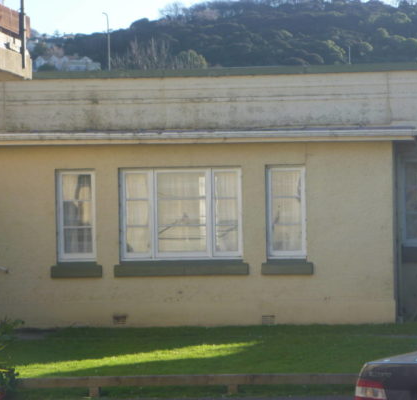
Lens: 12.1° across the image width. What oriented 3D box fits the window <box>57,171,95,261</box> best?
[{"bbox_3d":[-2.230,0.259,33.322,0.679,1.561,0.120,-1,2,10],"label":"window"}]

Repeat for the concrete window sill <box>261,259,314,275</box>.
[{"bbox_3d":[1.321,1.127,32.653,0.860,0.240,0.220,-1,2,10],"label":"concrete window sill"}]

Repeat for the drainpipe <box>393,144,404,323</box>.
[{"bbox_3d":[3.205,0.567,32.863,0.092,2.953,0.090,-1,2,10],"label":"drainpipe"}]

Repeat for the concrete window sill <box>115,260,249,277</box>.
[{"bbox_3d":[-0.439,1.158,32.963,2.289,0.243,0.220,-1,2,10],"label":"concrete window sill"}]

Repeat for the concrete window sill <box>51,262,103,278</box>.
[{"bbox_3d":[-2.216,1.199,33.277,0.885,0.247,0.220,-1,2,10],"label":"concrete window sill"}]

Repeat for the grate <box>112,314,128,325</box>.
[{"bbox_3d":[-1.485,2.012,33.143,0.231,0.155,0.050,-1,2,10],"label":"grate"}]

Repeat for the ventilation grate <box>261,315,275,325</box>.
[{"bbox_3d":[1.002,1.985,32.704,0.214,0.138,0.050,-1,2,10],"label":"ventilation grate"}]

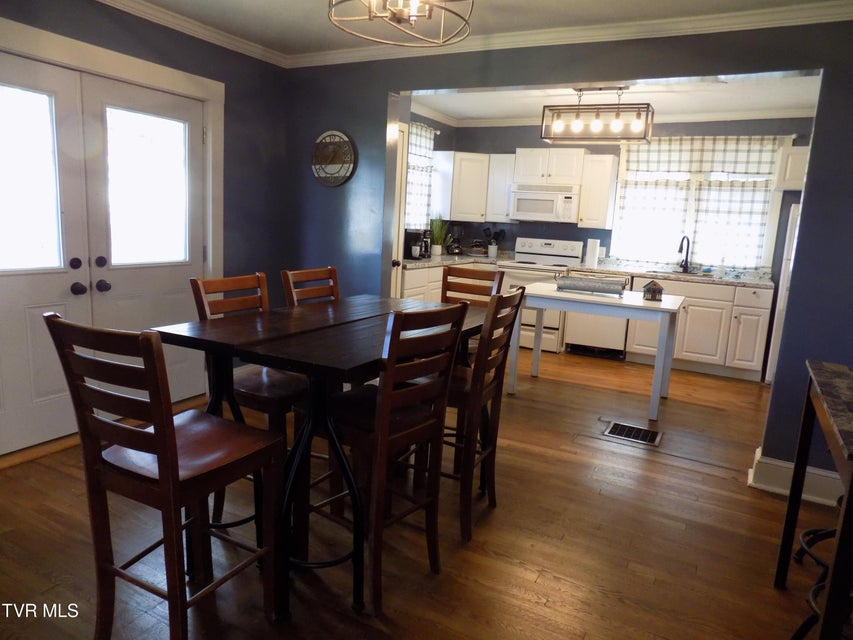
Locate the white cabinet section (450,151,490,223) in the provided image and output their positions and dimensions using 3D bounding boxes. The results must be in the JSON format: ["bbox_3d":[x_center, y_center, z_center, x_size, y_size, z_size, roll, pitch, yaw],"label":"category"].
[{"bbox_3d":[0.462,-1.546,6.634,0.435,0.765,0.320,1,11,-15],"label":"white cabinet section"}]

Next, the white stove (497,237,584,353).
[{"bbox_3d":[1.253,-0.301,6.380,0.766,1.175,0.661,8,11,28],"label":"white stove"}]

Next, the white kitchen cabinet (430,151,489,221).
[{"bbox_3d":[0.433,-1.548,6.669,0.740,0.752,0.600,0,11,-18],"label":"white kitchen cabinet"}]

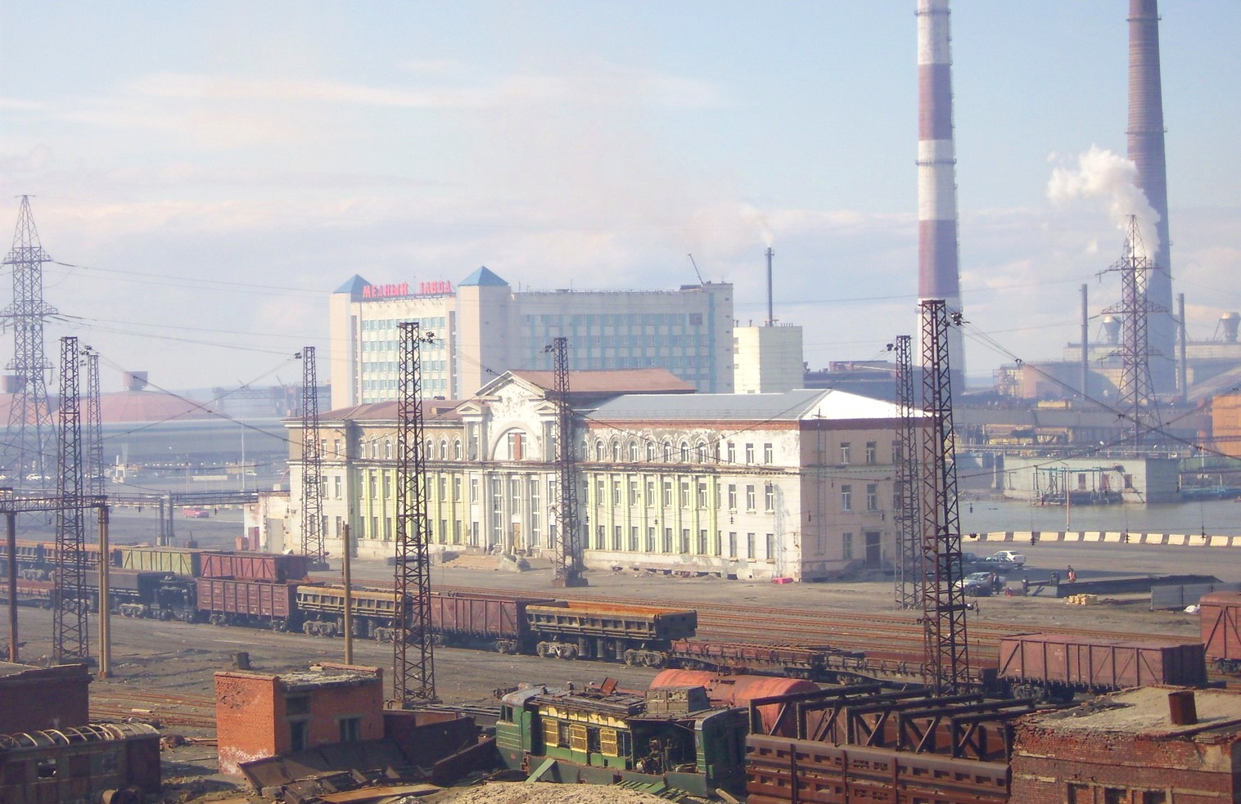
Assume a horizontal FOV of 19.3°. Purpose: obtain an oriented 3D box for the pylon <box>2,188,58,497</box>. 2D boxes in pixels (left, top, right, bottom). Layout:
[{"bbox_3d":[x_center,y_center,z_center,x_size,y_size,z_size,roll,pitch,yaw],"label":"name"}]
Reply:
[{"bbox_3d":[-73.740,-5.210,457.380,7.500,41.110,14.000,-1,1,-38],"label":"pylon"}]

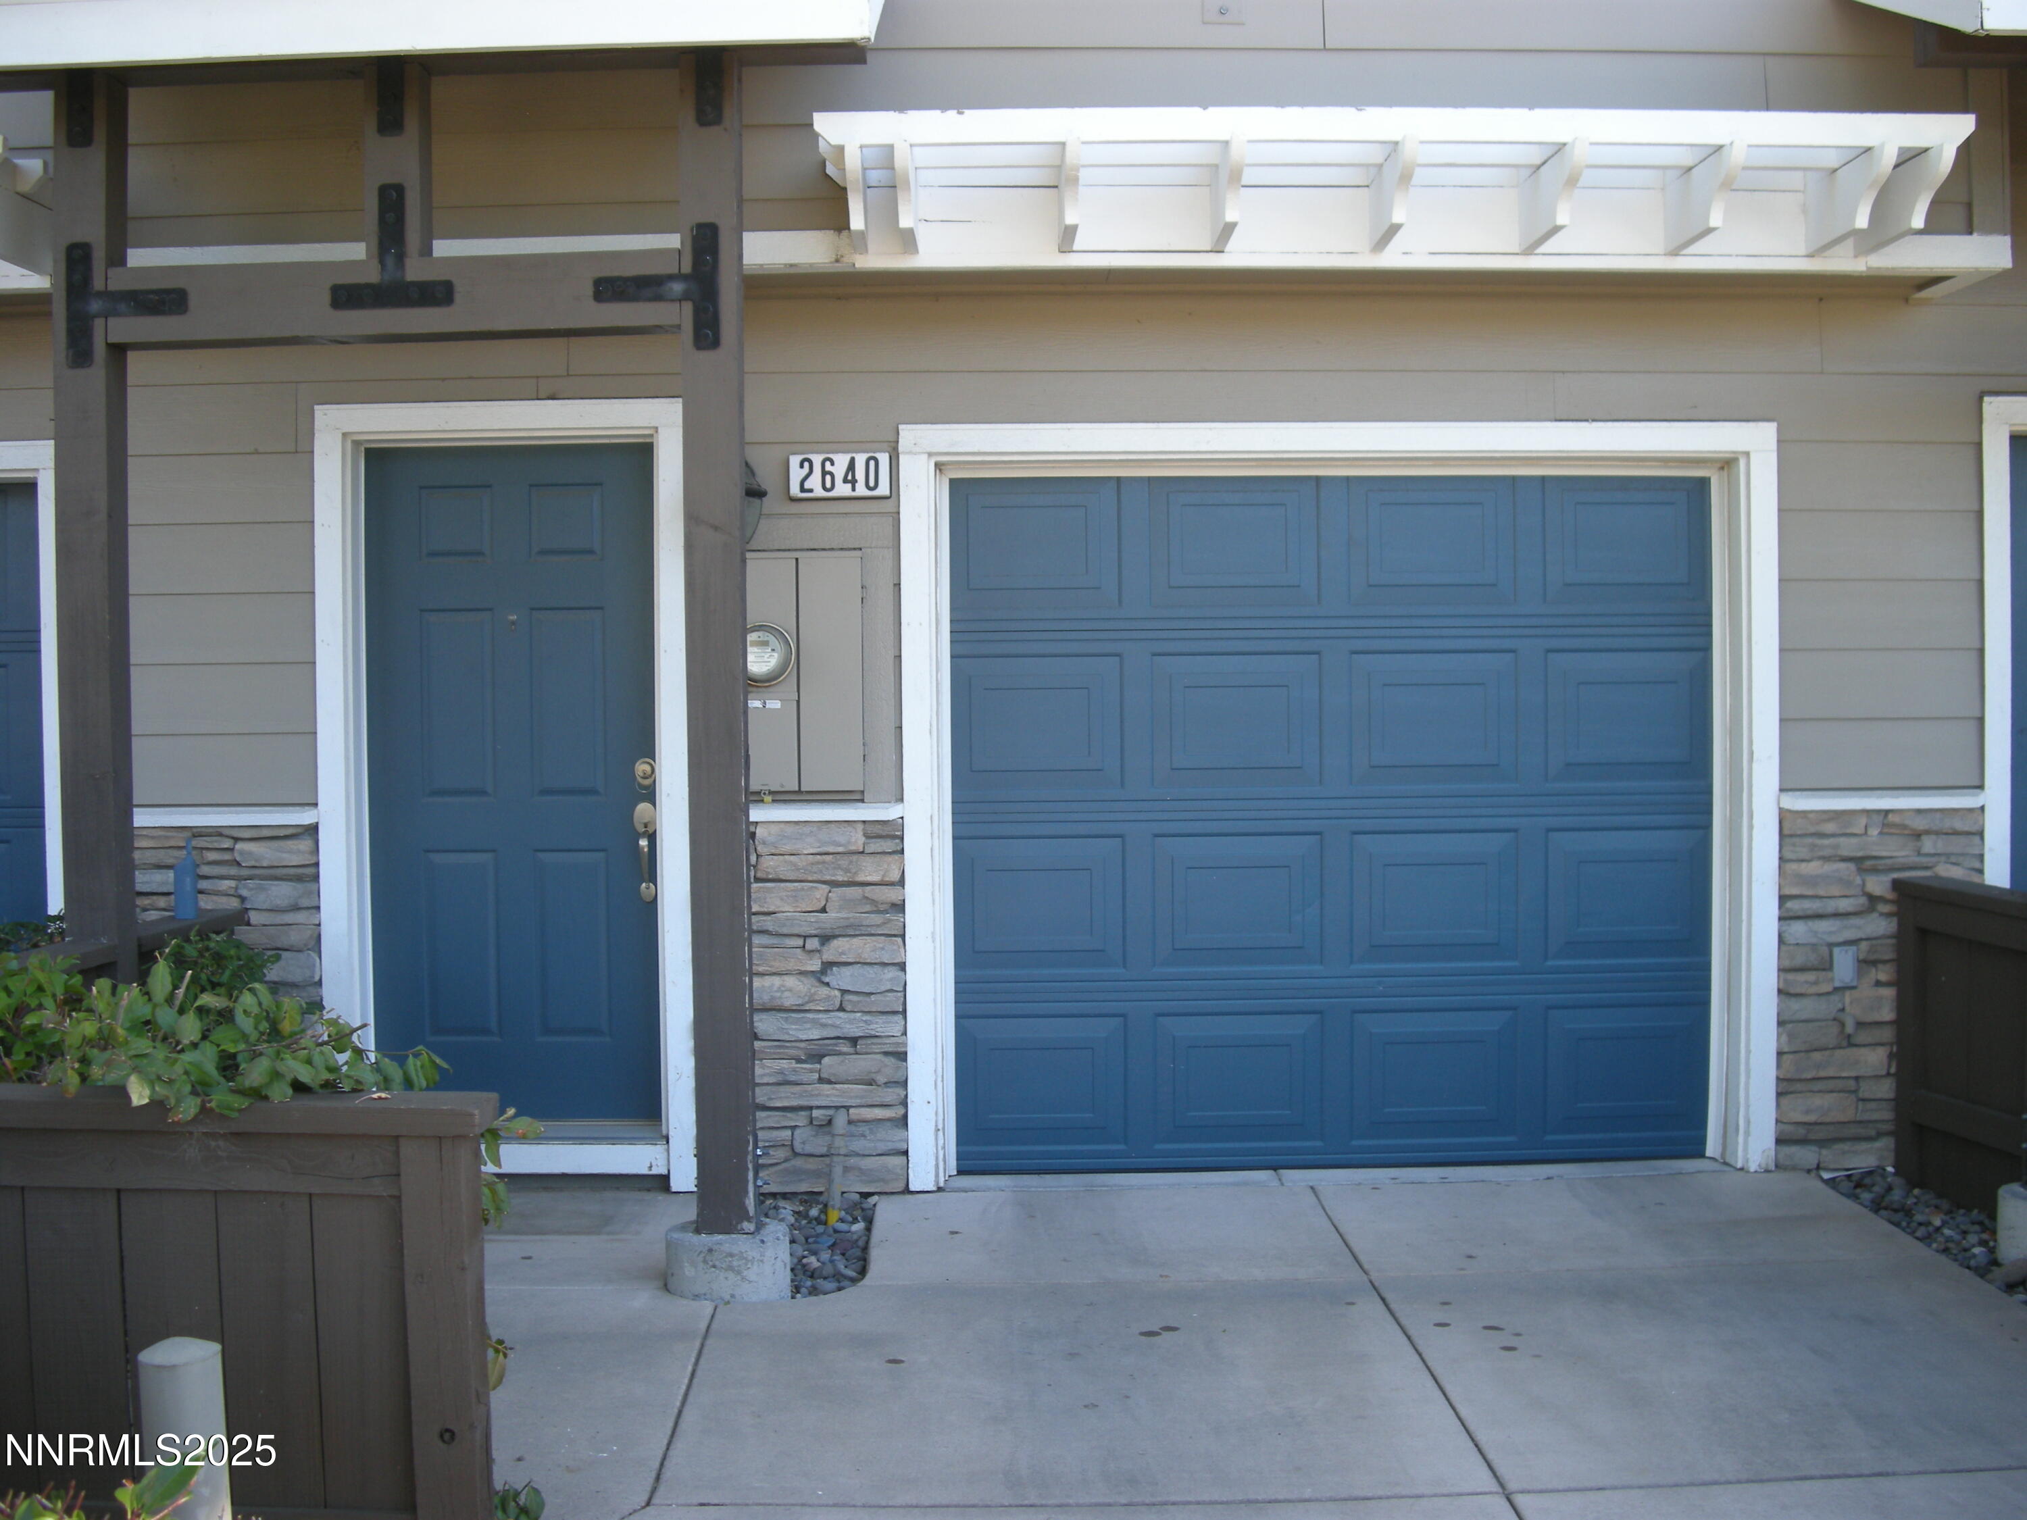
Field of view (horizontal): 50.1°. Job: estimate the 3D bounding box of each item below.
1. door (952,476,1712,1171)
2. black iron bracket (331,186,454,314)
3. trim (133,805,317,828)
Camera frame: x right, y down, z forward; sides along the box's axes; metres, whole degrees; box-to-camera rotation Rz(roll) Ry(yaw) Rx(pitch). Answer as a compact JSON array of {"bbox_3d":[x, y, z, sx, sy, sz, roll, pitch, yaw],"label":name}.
[{"bbox_3d":[0.960,0.189,6.582,2.320,2.110,0.050,-1,2,-2],"label":"door"},{"bbox_3d":[-1.460,-1.204,5.086,0.297,0.303,0.015,-1,2,0],"label":"black iron bracket"},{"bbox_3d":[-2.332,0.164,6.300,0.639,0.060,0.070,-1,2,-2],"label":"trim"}]

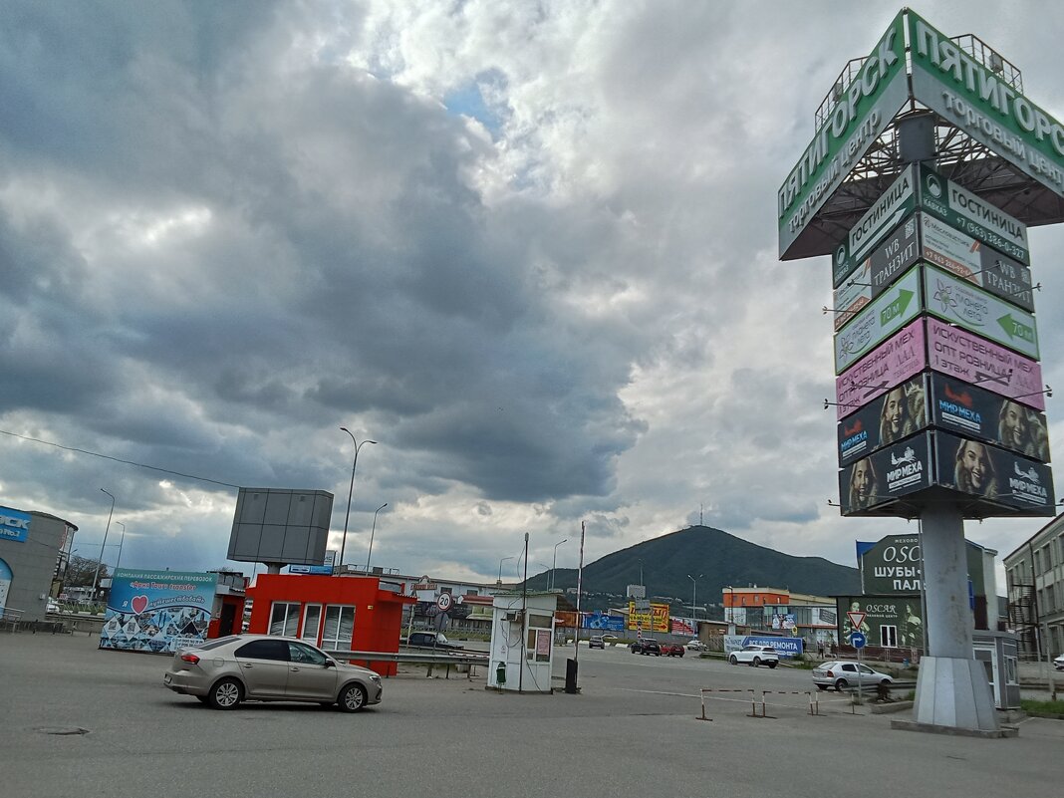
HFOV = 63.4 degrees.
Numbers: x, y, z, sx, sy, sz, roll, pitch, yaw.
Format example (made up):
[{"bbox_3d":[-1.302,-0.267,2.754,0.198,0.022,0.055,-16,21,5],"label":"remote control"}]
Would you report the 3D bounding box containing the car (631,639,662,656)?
[{"bbox_3d":[11.201,24.081,83.907,1.780,1.600,4.300,7,-17,-7],"label":"car"}]

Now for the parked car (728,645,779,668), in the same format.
[{"bbox_3d":[18.000,20.900,69.900,1.830,1.620,4.450,12,-18,-24],"label":"parked car"}]

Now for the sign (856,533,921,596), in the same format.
[{"bbox_3d":[33.203,14.449,75.278,9.460,5.370,0.300,-11,-23,42],"label":"sign"}]

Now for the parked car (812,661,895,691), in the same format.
[{"bbox_3d":[16.530,14.220,43.970,4.110,1.430,1.710,10,-17,-16],"label":"parked car"}]

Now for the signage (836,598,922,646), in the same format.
[{"bbox_3d":[30.685,19.725,75.728,7.660,4.390,0.300,-11,-23,42],"label":"signage"}]

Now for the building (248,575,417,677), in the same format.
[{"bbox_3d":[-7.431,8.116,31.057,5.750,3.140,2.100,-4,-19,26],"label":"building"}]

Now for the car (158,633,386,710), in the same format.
[{"bbox_3d":[-5.295,5.724,18.080,4.470,1.470,1.720,15,-19,-30],"label":"car"}]

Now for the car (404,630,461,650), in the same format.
[{"bbox_3d":[-7.831,19.800,70.104,4.300,1.470,1.740,-1,-18,17],"label":"car"}]

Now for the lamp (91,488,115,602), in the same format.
[{"bbox_3d":[-40.773,13.574,80.338,1.400,10.800,0.300,11,-18,-21],"label":"lamp"}]

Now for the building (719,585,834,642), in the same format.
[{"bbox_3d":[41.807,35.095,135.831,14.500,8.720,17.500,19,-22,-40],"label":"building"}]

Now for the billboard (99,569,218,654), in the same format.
[{"bbox_3d":[-12.683,7.255,29.316,4.650,2.760,0.200,-3,-18,23],"label":"billboard"}]

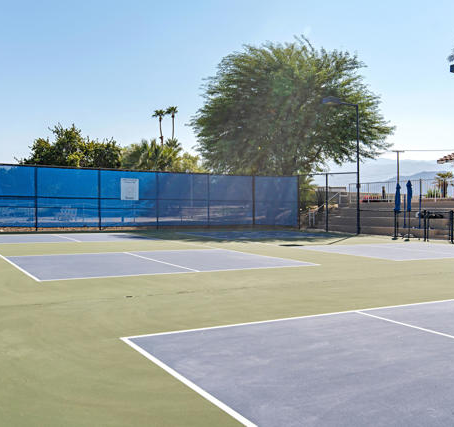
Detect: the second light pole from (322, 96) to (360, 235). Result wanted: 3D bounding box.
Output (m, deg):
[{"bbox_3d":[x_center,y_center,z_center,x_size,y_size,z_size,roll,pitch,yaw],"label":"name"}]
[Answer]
[{"bbox_3d":[5.786,-2.279,26.431,2.140,6.660,0.600,-1,1,-30],"label":"second light pole"}]

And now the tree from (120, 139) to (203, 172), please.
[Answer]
[{"bbox_3d":[-6.786,-3.900,57.000,9.000,8.100,7.500,0,1,0],"label":"tree"}]

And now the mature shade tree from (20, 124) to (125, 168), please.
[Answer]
[{"bbox_3d":[-14.483,-4.078,50.000,10.200,8.400,9.300,0,1,0],"label":"mature shade tree"}]

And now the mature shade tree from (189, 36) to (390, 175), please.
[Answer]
[{"bbox_3d":[4.619,-5.873,38.200,14.000,13.100,13.500,0,1,0],"label":"mature shade tree"}]

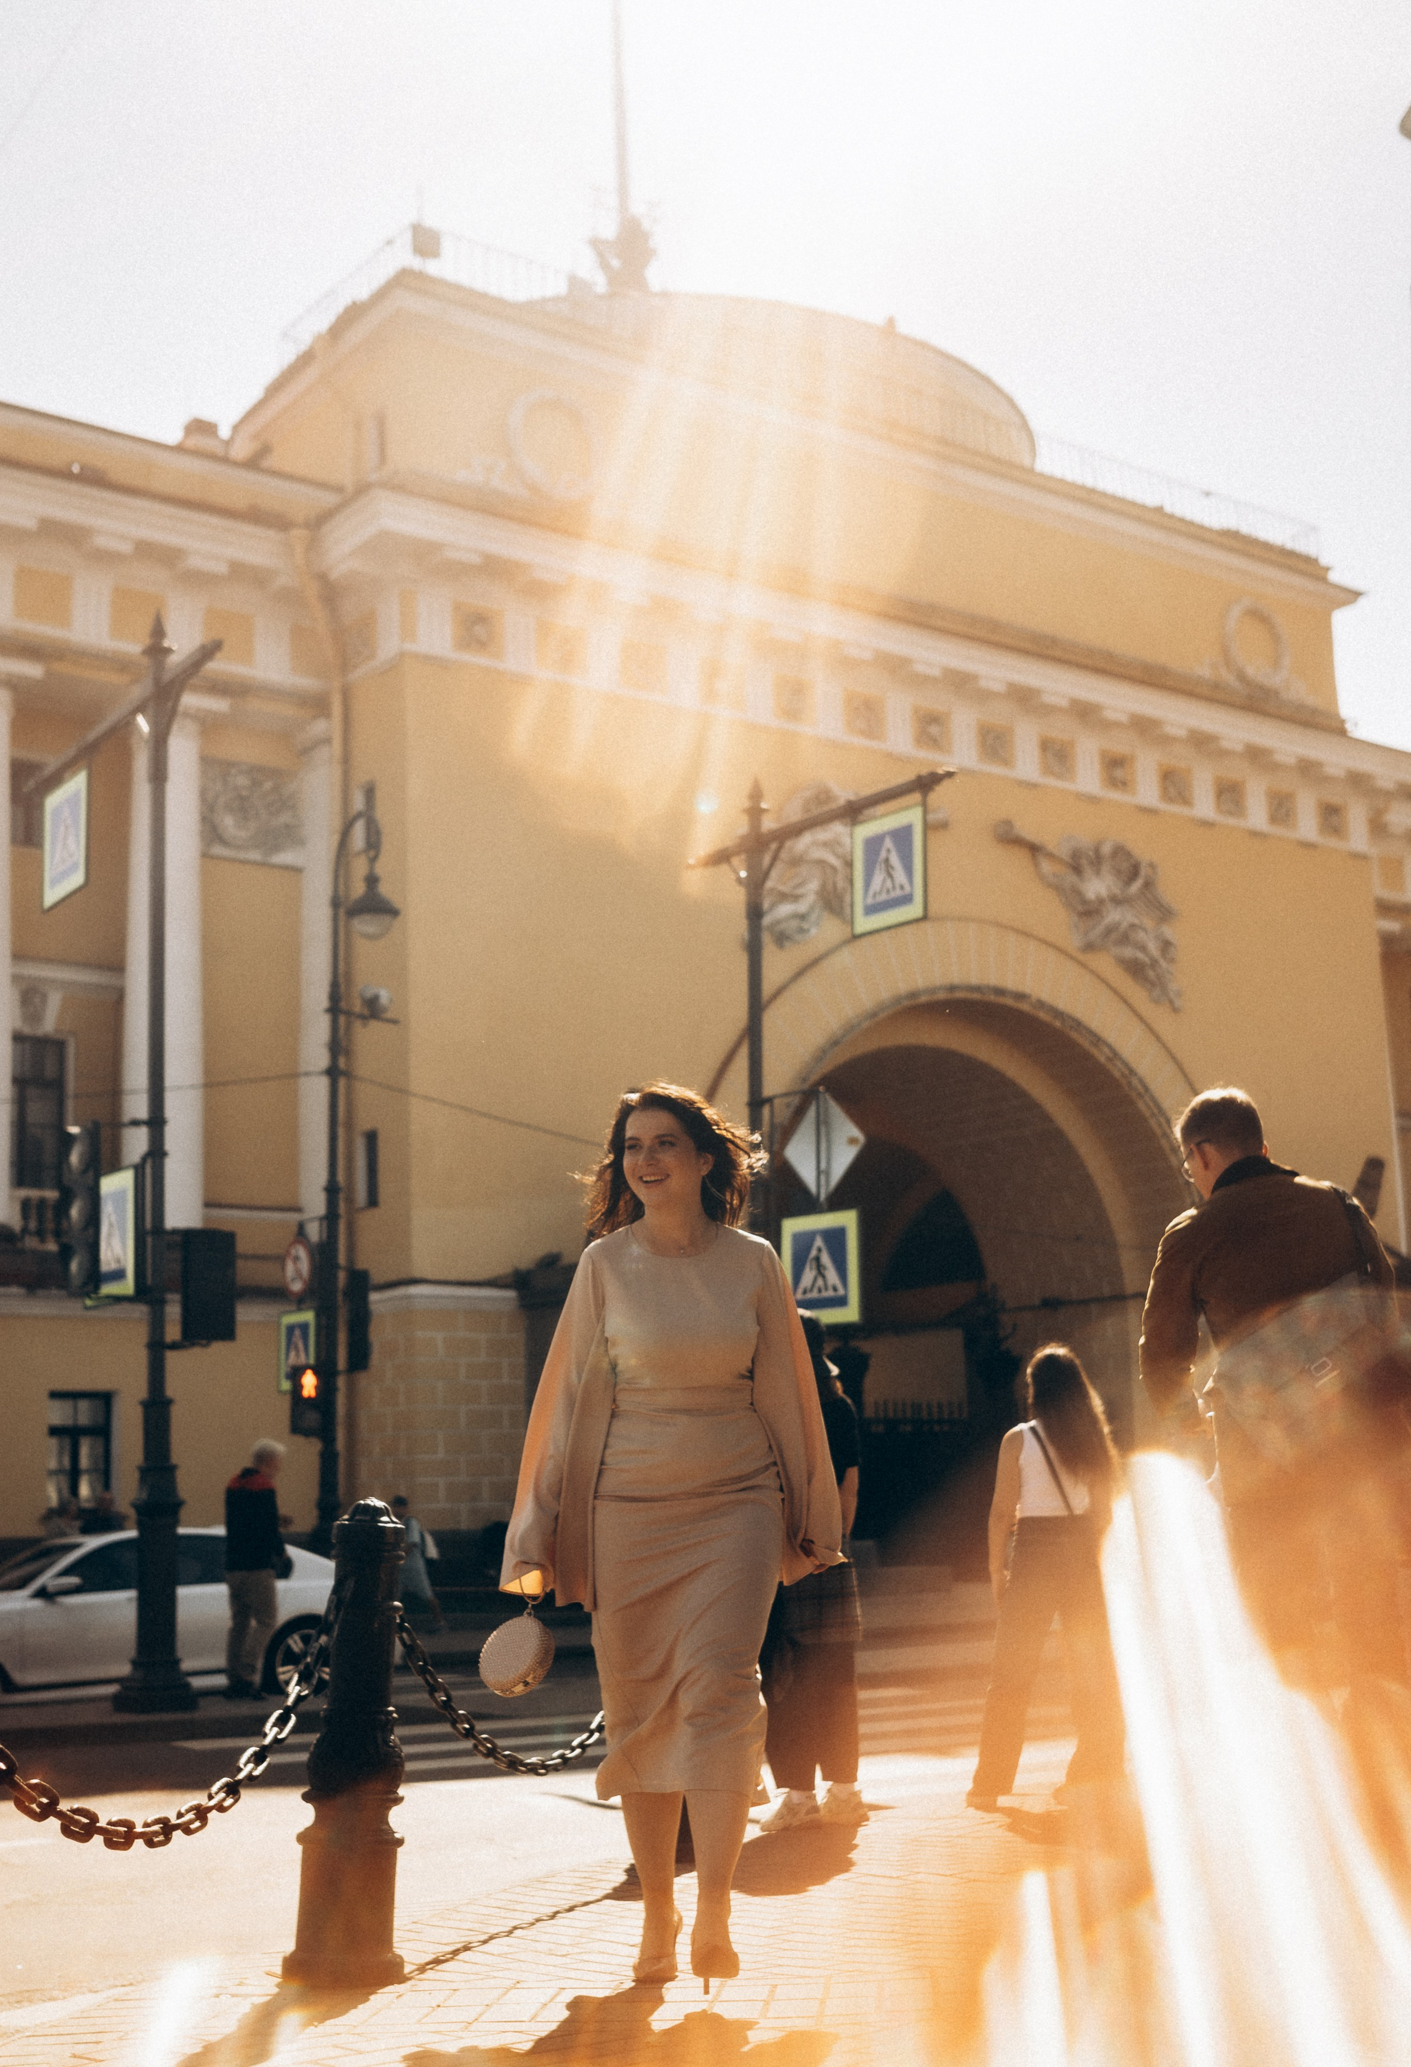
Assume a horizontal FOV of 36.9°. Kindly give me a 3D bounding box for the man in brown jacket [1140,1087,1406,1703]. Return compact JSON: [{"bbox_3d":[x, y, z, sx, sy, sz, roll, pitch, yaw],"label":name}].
[{"bbox_3d":[1.266,1.024,4.663,0.600,1.833,0.400,1,-11,-14],"label":"man in brown jacket"}]

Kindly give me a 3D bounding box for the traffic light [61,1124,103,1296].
[{"bbox_3d":[-3.843,1.082,13.046,0.240,1.082,0.340,6,-13,-36],"label":"traffic light"}]

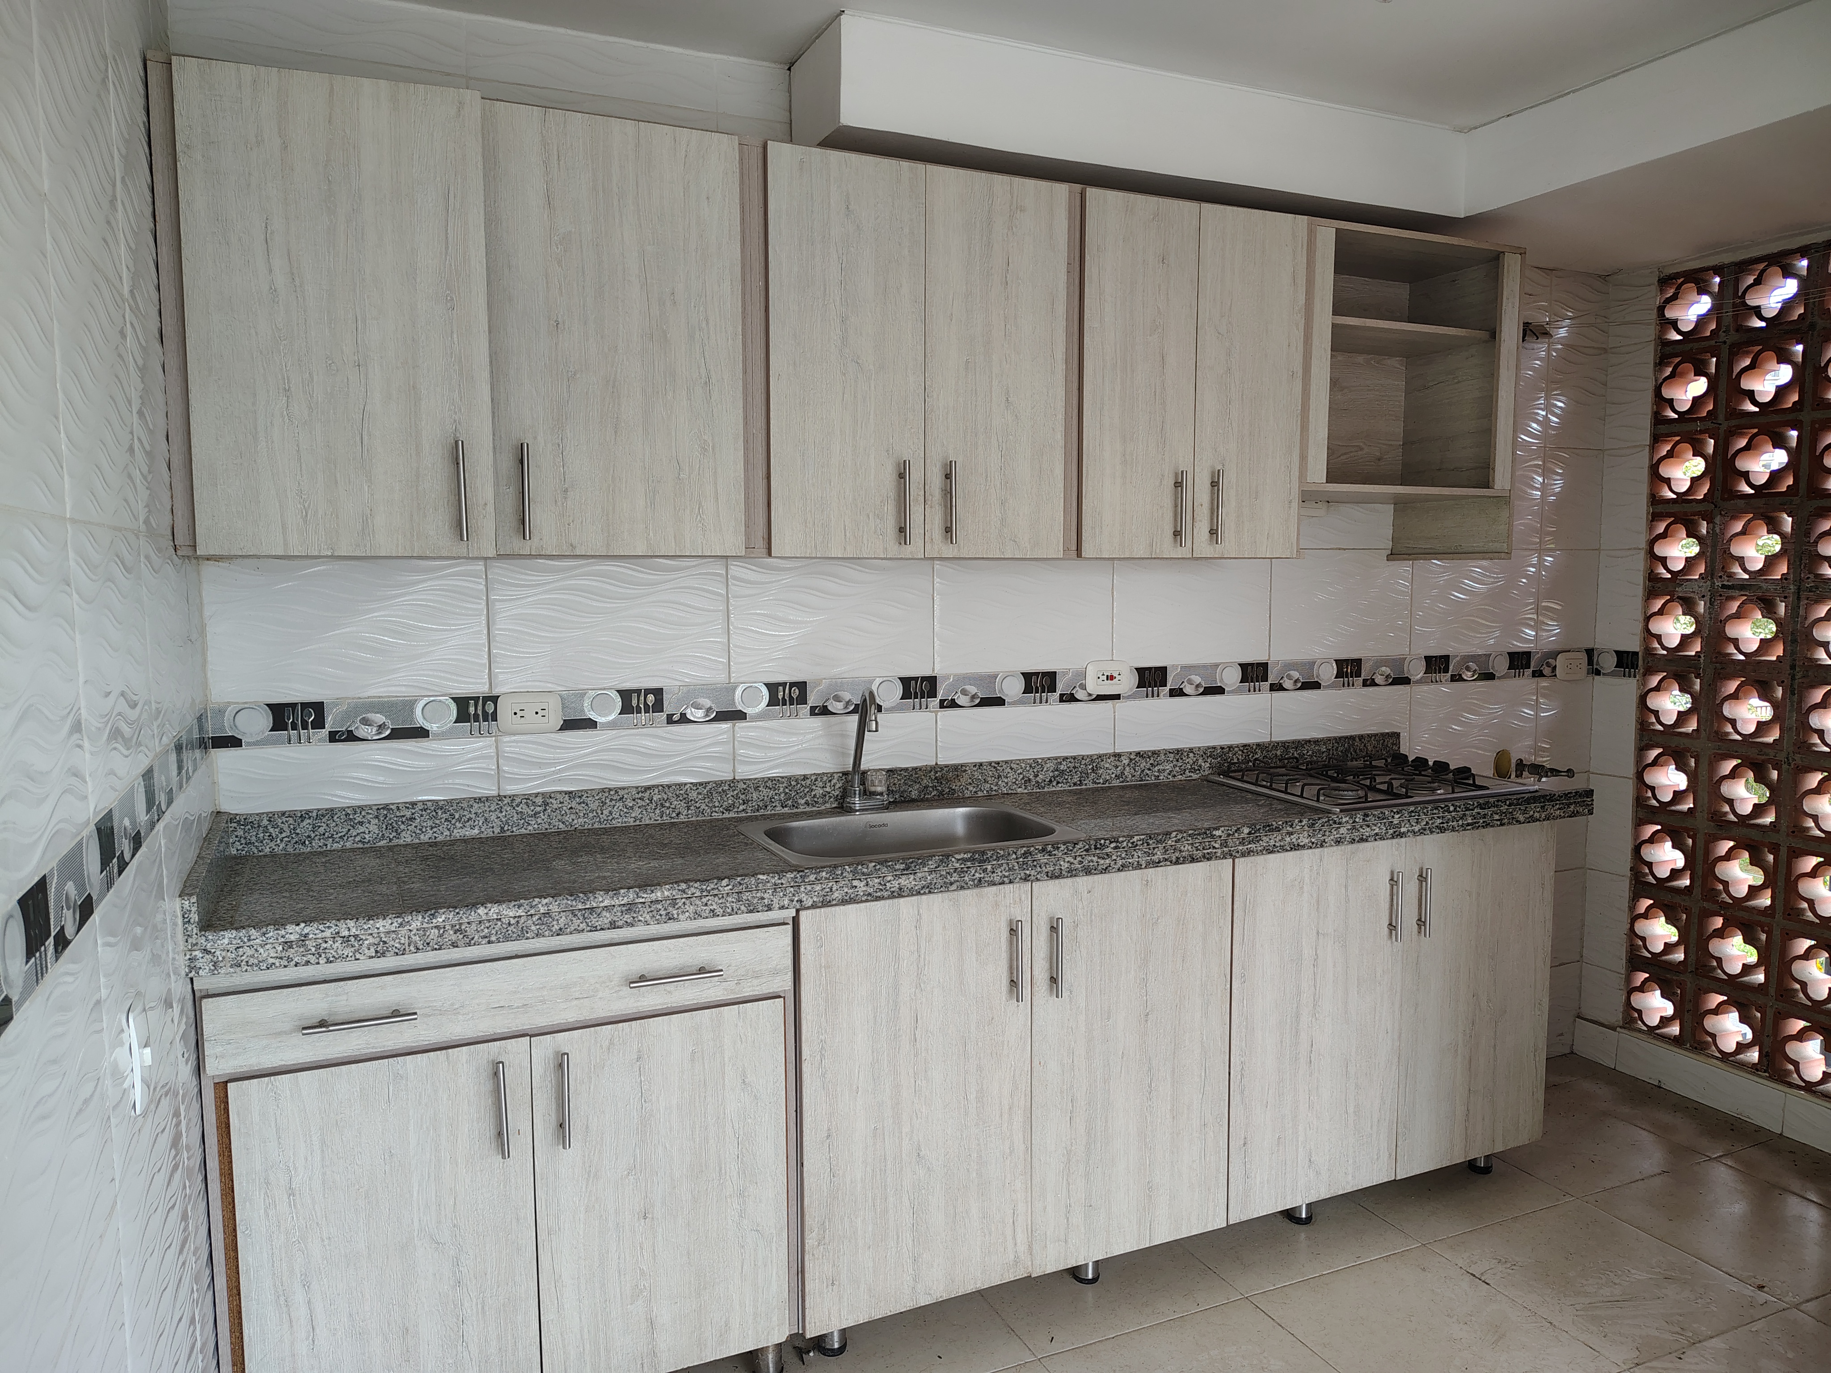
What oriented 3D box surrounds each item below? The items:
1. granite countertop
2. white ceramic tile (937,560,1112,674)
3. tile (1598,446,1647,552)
[{"bbox_3d":[0.147,0.253,2.480,2.698,0.124,0.539,-3,6,-24],"label":"granite countertop"},{"bbox_3d":[0.242,-0.170,2.792,0.446,0.267,0.010,-3,6,-24],"label":"white ceramic tile"},{"bbox_3d":[1.924,-0.506,3.441,0.010,0.267,0.130,-3,6,-24],"label":"tile"}]

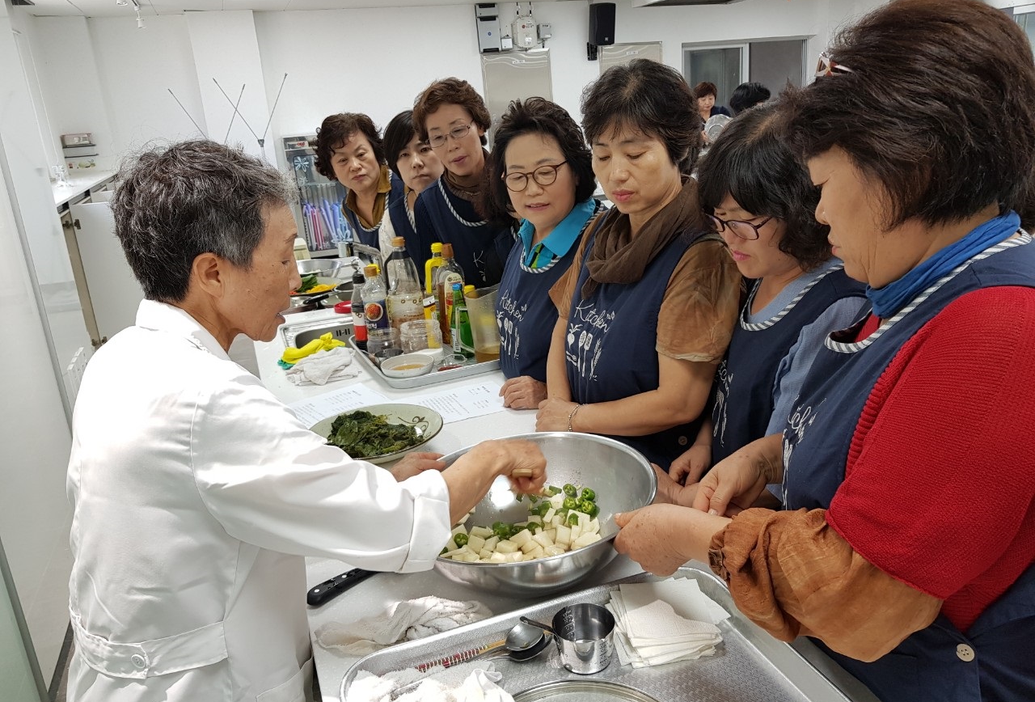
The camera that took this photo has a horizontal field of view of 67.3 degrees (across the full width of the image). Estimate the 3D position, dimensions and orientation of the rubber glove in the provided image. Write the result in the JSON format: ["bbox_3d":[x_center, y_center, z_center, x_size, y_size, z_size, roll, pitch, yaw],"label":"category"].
[{"bbox_3d":[-0.616,-0.001,2.338,0.195,0.065,0.095,-16,21,-34],"label":"rubber glove"}]

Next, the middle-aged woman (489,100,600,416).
[{"bbox_3d":[0.136,0.135,2.004,0.360,1.510,0.440,-20,23,-40],"label":"middle-aged woman"}]

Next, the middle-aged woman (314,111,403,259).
[{"bbox_3d":[-0.438,-0.095,2.925,0.470,1.560,0.400,5,20,27],"label":"middle-aged woman"}]

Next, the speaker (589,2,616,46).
[{"bbox_3d":[0.933,-3.584,8.518,0.260,0.440,0.235,-14,27,-29],"label":"speaker"}]

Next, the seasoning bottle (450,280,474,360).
[{"bbox_3d":[-0.163,-0.090,2.267,0.065,0.211,0.065,-5,17,-3],"label":"seasoning bottle"}]

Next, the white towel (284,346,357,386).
[{"bbox_3d":[-0.526,0.038,2.103,0.200,0.060,0.160,-10,19,-18],"label":"white towel"}]

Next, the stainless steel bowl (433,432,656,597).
[{"bbox_3d":[0.015,0.264,1.134,0.370,0.137,0.370,-4,18,1],"label":"stainless steel bowl"}]

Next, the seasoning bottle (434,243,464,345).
[{"bbox_3d":[-0.206,-0.177,2.395,0.088,0.306,0.075,-10,18,-17],"label":"seasoning bottle"}]

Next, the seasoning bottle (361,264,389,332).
[{"bbox_3d":[-0.453,-0.147,2.463,0.079,0.243,0.079,-6,17,-5],"label":"seasoning bottle"}]

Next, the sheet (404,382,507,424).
[{"bbox_3d":[-0.163,0.127,1.829,0.297,0.004,0.210,-10,19,-18],"label":"sheet"}]

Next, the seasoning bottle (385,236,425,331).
[{"bbox_3d":[-0.331,-0.176,2.266,0.110,0.320,0.110,-7,18,-7],"label":"seasoning bottle"}]

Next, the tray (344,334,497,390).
[{"bbox_3d":[-0.272,0.004,2.297,0.380,0.035,0.510,-11,19,-22],"label":"tray"}]

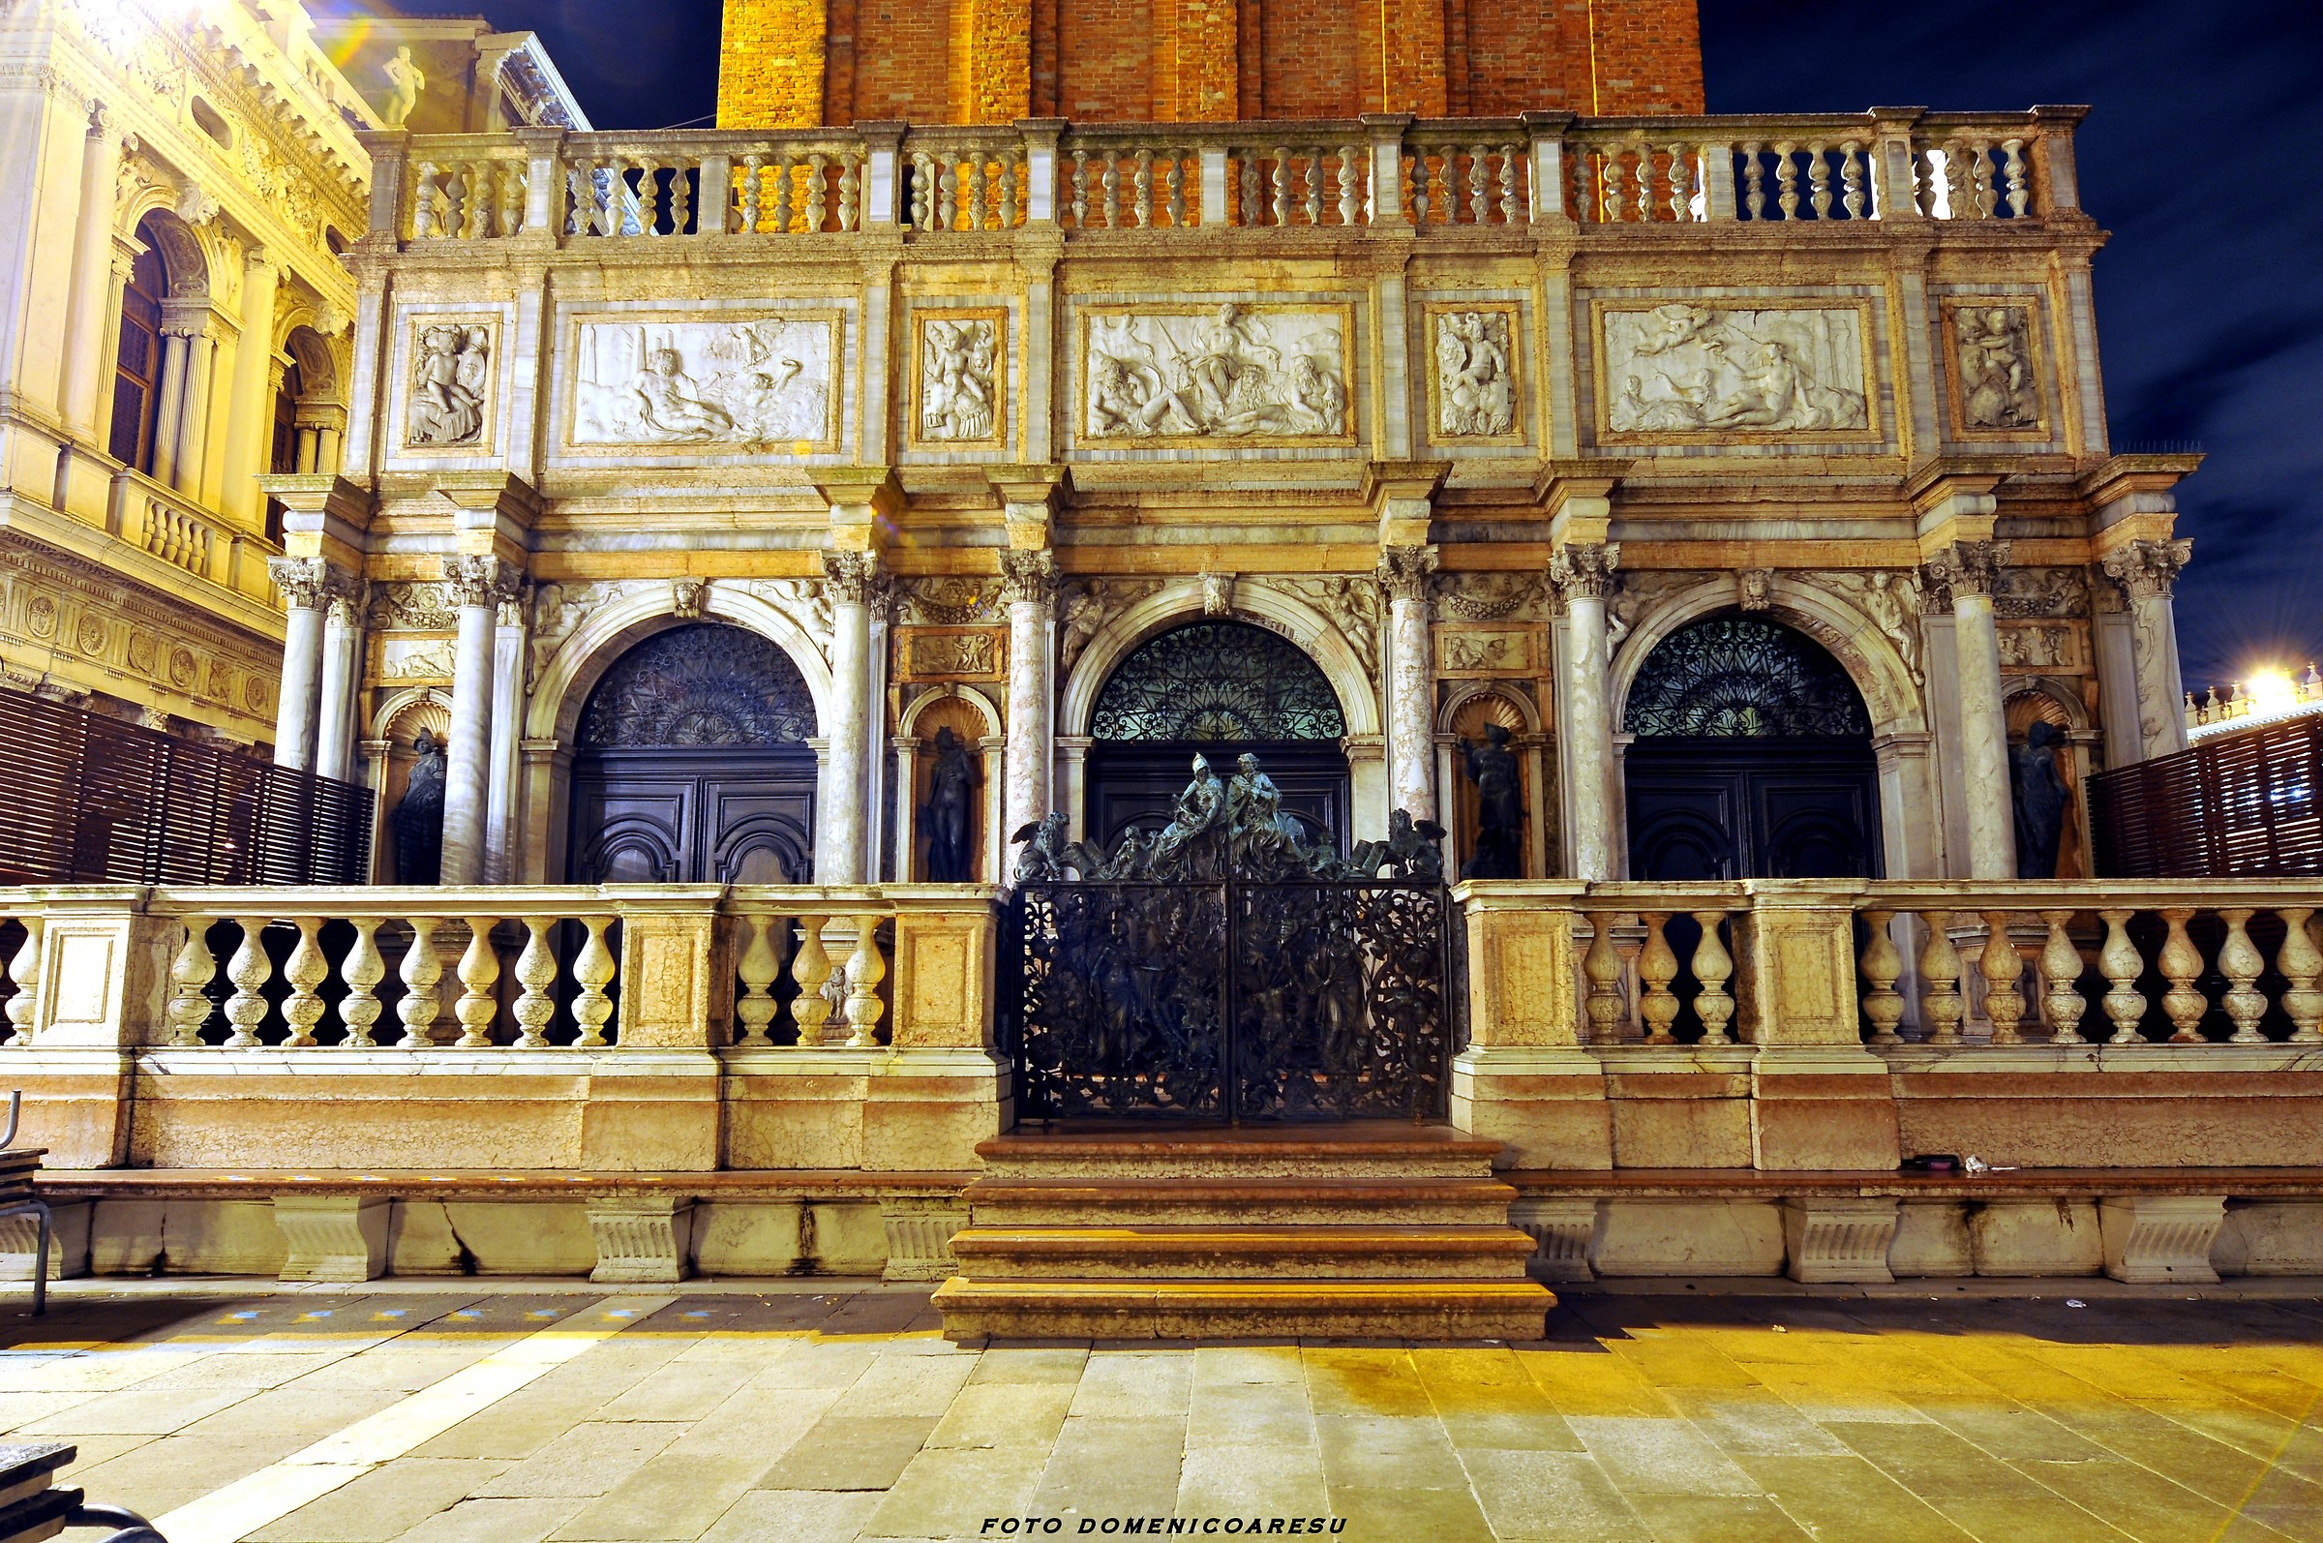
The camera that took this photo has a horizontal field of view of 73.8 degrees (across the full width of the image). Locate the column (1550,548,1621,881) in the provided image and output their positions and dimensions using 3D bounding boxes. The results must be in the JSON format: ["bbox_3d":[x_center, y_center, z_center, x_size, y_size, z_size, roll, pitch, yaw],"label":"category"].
[{"bbox_3d":[3.382,-0.278,12.122,0.480,3.004,0.480,0,-9,1],"label":"column"}]

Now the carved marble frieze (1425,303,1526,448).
[{"bbox_3d":[2.659,-3.372,13.218,0.817,1.276,0.140,0,-9,1],"label":"carved marble frieze"}]

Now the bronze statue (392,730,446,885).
[{"bbox_3d":[-6.149,0.371,12.866,0.503,1.445,0.420,0,-9,1],"label":"bronze statue"}]

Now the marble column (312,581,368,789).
[{"bbox_3d":[-7.251,-0.146,13.458,0.420,3.152,0.300,0,-9,1],"label":"marble column"}]

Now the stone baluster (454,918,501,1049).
[{"bbox_3d":[-3.489,1.079,7.888,0.220,0.656,0.220,0,-9,2],"label":"stone baluster"}]

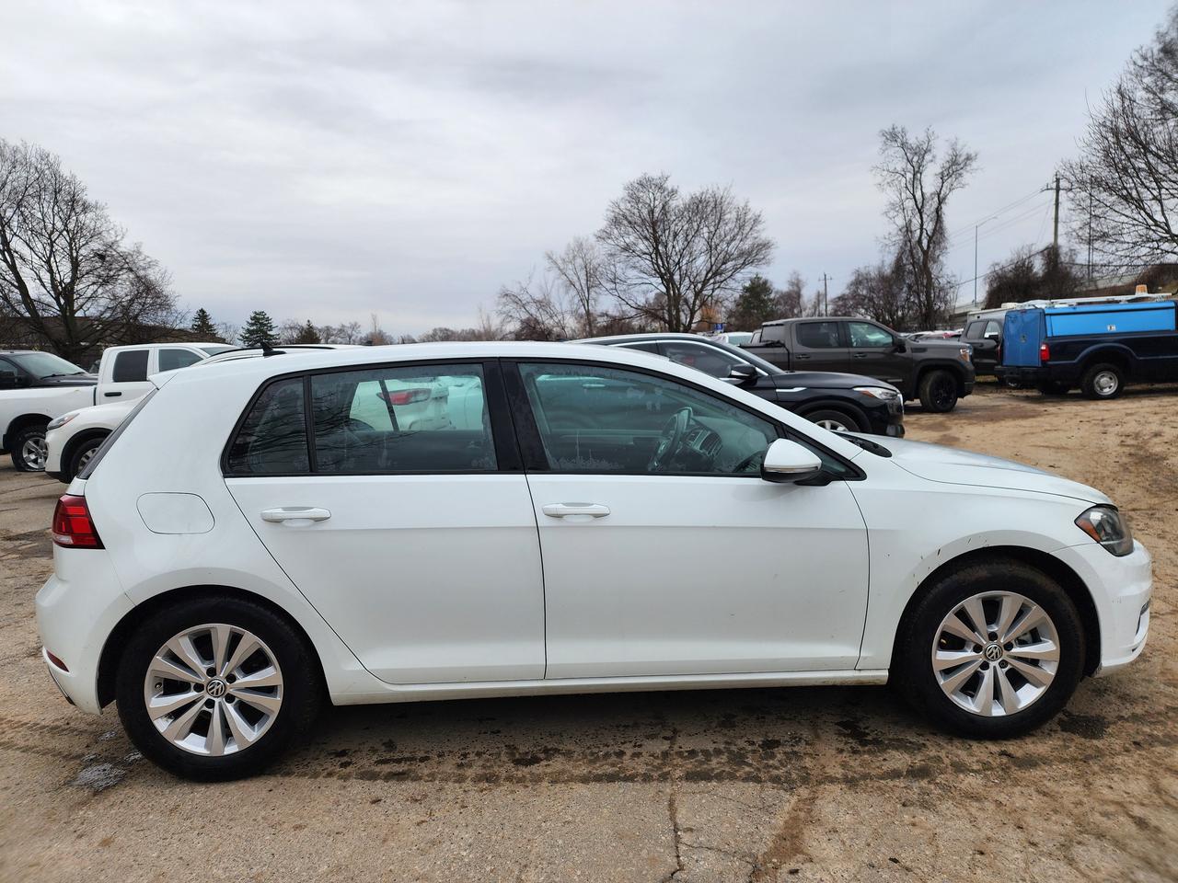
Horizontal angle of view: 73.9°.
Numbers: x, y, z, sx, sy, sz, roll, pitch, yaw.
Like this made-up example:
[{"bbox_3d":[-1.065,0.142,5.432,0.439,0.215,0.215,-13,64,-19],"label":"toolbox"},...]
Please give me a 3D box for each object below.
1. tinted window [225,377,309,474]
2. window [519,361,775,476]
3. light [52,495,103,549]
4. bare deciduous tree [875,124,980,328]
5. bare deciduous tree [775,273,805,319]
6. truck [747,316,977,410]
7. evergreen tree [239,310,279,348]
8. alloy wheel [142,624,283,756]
[{"bbox_3d":[-1.110,-0.053,2.710,0.280,0.345,0.030,-2,-13,-3],"label":"tinted window"},{"bbox_3d":[0.189,-0.085,2.643,0.850,0.440,0.075,-2,-21,-3],"label":"window"},{"bbox_3d":[-1.719,0.263,2.611,0.290,0.180,0.260,-2,5,-3],"label":"light"},{"bbox_3d":[17.335,-9.798,40.594,5.268,12.775,4.741,1,6,23],"label":"bare deciduous tree"},{"bbox_3d":[15.336,-9.875,59.677,2.500,6.030,2.400,-1,6,0],"label":"bare deciduous tree"},{"bbox_3d":[4.761,-1.564,15.916,5.880,1.920,2.080,-1,6,1],"label":"truck"},{"bbox_3d":[-33.596,-9.346,80.388,3.951,8.343,3.951,-4,6,-22],"label":"evergreen tree"},{"bbox_3d":[-1.237,0.813,2.667,0.445,0.445,0.190,-2,5,-3],"label":"alloy wheel"}]

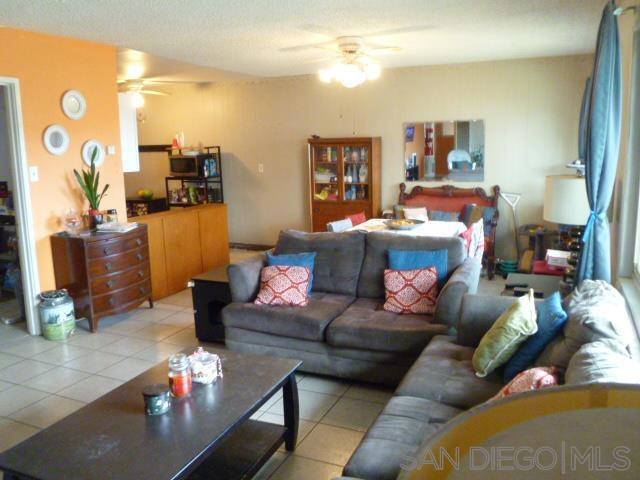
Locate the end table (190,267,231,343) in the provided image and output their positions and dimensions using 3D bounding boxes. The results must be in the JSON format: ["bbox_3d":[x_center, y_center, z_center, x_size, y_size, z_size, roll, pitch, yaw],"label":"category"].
[{"bbox_3d":[-0.702,0.527,4.337,0.450,0.500,0.580,4,11,24],"label":"end table"}]

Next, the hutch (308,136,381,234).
[{"bbox_3d":[0.346,-0.526,6.951,0.880,1.620,0.390,3,10,24],"label":"hutch"}]

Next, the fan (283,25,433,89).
[{"bbox_3d":[0.264,-1.521,4.421,1.330,0.420,1.330,4,11,24],"label":"fan"}]

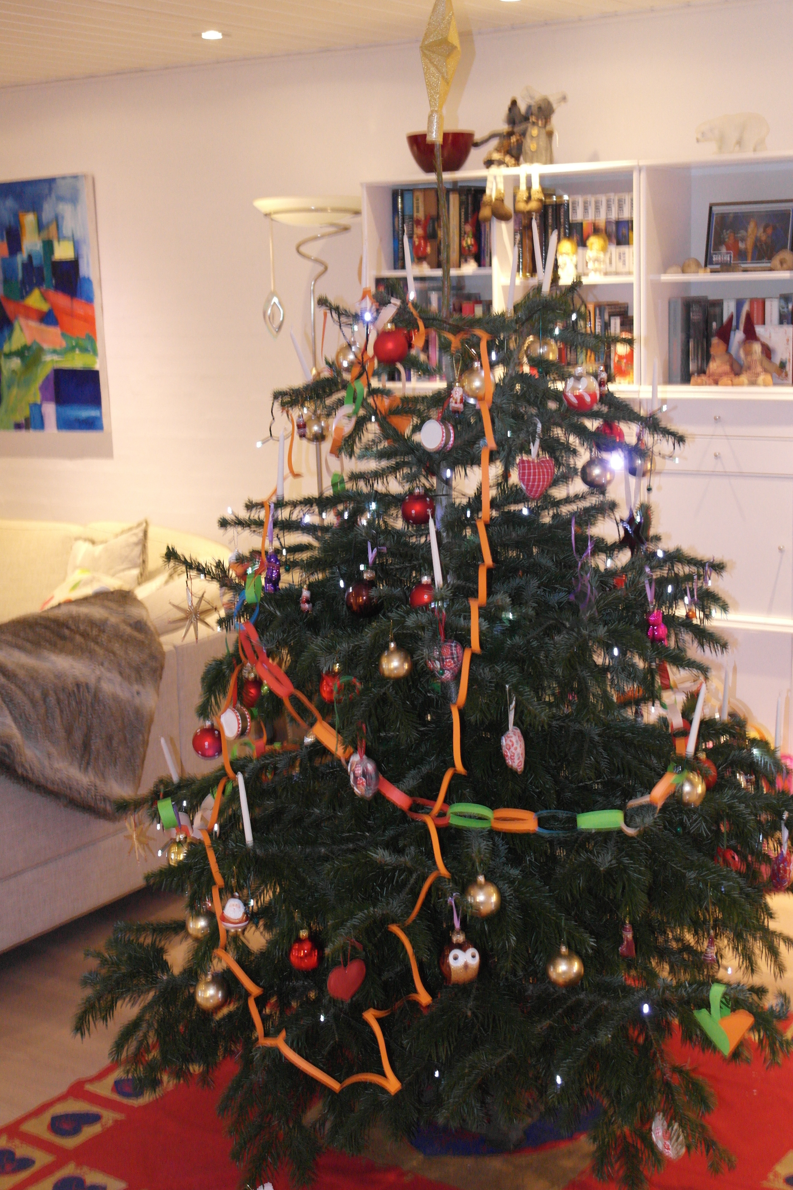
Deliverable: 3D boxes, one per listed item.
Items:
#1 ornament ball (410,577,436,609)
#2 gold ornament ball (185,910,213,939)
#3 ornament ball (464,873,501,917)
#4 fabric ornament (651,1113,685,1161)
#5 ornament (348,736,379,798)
[{"bbox_3d":[0.050,0.001,2.979,0.052,0.063,0.052,-1,10,0],"label":"ornament ball"},{"bbox_3d":[-0.348,0.585,3.139,0.056,0.065,0.056,-2,10,0],"label":"gold ornament ball"},{"bbox_3d":[0.143,0.494,2.879,0.059,0.072,0.059,-1,10,0],"label":"ornament ball"},{"bbox_3d":[0.444,0.884,2.860,0.056,0.077,0.036,1,10,17],"label":"fabric ornament"},{"bbox_3d":[-0.058,0.309,3.070,0.053,0.100,0.052,-1,10,0],"label":"ornament"}]

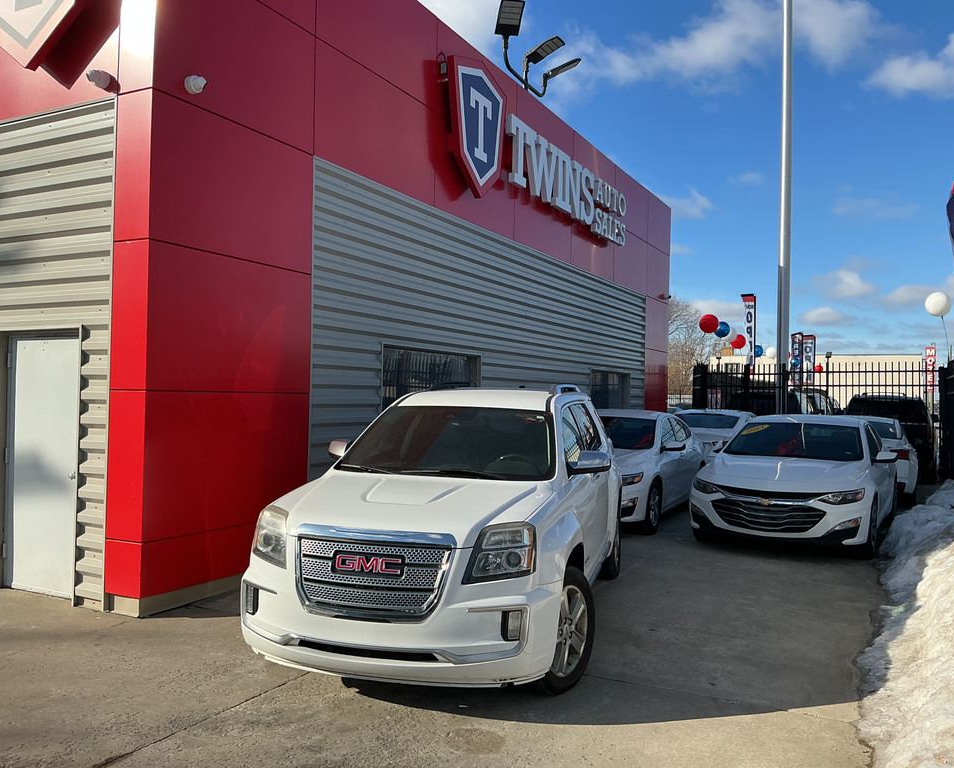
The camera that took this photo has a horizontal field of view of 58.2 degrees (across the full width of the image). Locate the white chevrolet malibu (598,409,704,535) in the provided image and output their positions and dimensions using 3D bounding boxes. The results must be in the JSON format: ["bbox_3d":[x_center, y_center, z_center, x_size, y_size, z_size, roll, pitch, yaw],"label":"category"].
[{"bbox_3d":[2.000,1.095,11.950,1.855,1.460,4.920,1,-1,26],"label":"white chevrolet malibu"}]

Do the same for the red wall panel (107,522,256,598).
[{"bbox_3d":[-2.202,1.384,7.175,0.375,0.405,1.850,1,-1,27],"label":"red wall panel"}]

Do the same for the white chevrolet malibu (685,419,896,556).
[{"bbox_3d":[4.201,1.130,10.804,1.860,1.460,4.930,0,-1,30],"label":"white chevrolet malibu"}]

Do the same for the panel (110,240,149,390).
[{"bbox_3d":[-2.490,-0.496,6.220,0.360,1.080,0.060,1,-1,27],"label":"panel"}]

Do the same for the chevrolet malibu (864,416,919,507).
[{"bbox_3d":[6.809,1.247,15.333,1.860,1.460,4.930,0,-1,27],"label":"chevrolet malibu"}]

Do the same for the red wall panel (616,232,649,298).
[{"bbox_3d":[2.975,-2.372,16.665,0.060,1.090,2.180,1,-1,27],"label":"red wall panel"}]

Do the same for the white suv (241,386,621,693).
[{"bbox_3d":[0.015,0.895,6.486,1.860,1.700,4.700,1,-1,15],"label":"white suv"}]

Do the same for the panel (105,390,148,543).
[{"bbox_3d":[-2.592,0.606,6.384,0.375,1.110,0.050,1,-1,27],"label":"panel"}]

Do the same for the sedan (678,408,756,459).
[{"bbox_3d":[4.670,1.223,16.600,1.840,1.460,4.850,1,-1,26],"label":"sedan"}]

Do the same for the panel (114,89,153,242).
[{"bbox_3d":[-2.471,-1.575,6.239,0.360,1.080,0.060,1,-1,27],"label":"panel"}]

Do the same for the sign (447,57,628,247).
[{"bbox_3d":[1.145,-3.018,12.720,0.200,1.650,6.600,1,-1,27],"label":"sign"}]

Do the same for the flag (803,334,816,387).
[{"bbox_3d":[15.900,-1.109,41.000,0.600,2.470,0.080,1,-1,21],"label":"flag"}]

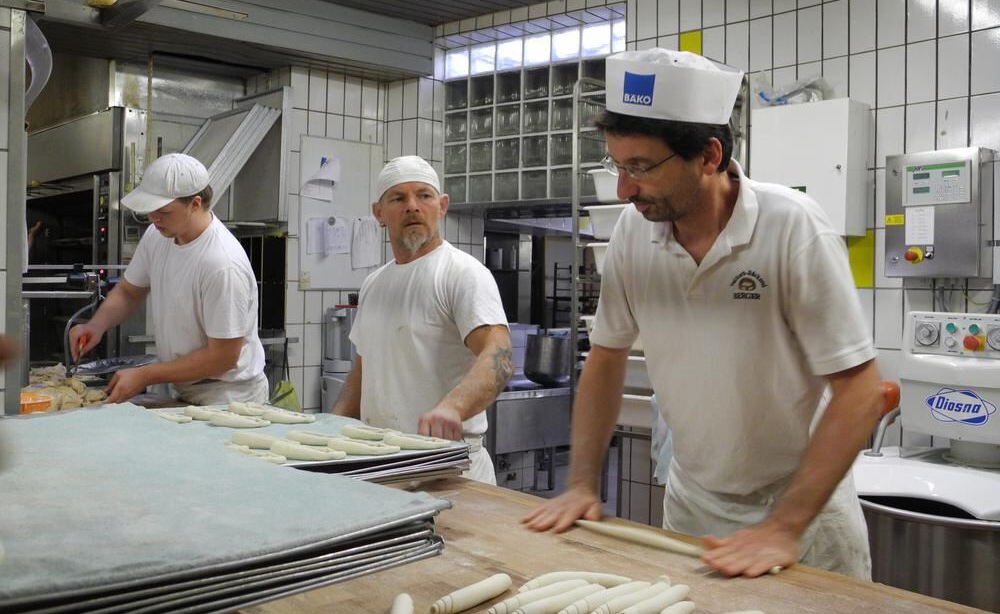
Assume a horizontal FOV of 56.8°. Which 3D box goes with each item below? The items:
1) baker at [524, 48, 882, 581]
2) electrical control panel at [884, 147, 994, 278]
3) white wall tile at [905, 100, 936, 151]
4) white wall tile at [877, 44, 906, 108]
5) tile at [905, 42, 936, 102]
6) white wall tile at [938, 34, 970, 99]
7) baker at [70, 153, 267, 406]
[{"bbox_3d":[0.335,0.455,1.700,0.660,1.760,0.600,2,1,41],"label":"baker"},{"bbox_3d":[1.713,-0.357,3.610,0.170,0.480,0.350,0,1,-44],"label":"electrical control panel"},{"bbox_3d":[1.735,-0.713,3.815,0.010,0.244,0.118,0,0,-44],"label":"white wall tile"},{"bbox_3d":[1.636,-0.958,3.860,0.118,0.244,0.010,2,1,44],"label":"white wall tile"},{"bbox_3d":[1.716,-0.954,3.762,0.010,0.243,0.117,0,1,-44],"label":"tile"},{"bbox_3d":[1.807,-0.956,3.680,0.118,0.244,0.010,2,1,44],"label":"white wall tile"},{"bbox_3d":[-0.985,0.420,2.770,0.560,1.760,0.560,0,1,-41],"label":"baker"}]

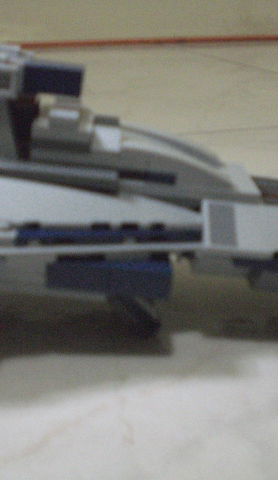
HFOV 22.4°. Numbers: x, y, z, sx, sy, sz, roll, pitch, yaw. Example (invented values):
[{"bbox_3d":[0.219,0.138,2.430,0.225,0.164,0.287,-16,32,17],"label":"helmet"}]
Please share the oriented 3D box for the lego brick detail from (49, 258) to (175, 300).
[{"bbox_3d":[-0.007,0.009,0.183,0.032,0.007,0.010,5,22,2],"label":"lego brick detail"}]

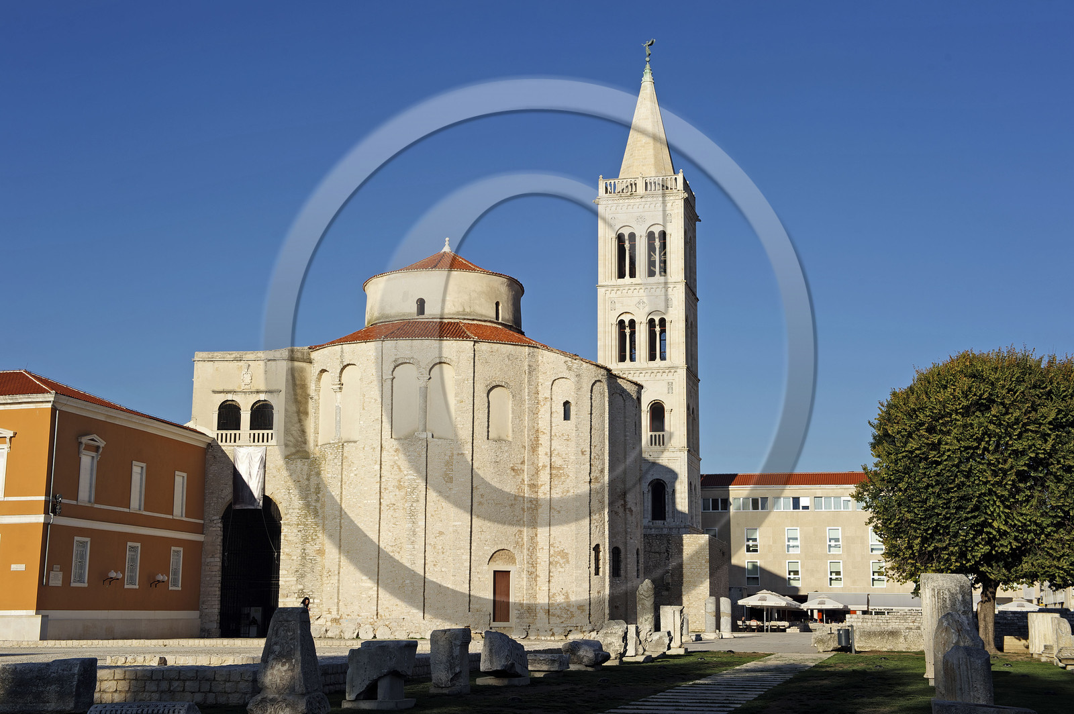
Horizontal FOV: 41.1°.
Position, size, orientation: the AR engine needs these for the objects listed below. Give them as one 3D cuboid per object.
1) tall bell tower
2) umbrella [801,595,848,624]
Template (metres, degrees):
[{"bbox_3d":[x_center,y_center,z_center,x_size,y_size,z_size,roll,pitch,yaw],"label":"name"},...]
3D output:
[{"bbox_3d":[10.587,-5.325,134.614,8.200,49.100,7.900,-2,-11,15],"label":"tall bell tower"},{"bbox_3d":[26.609,23.683,132.000,3.850,3.350,3.850,-3,-11,19],"label":"umbrella"}]

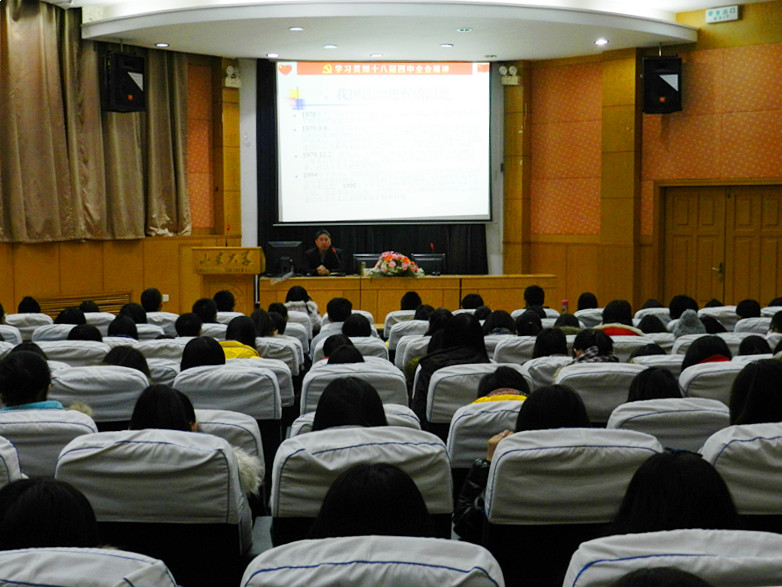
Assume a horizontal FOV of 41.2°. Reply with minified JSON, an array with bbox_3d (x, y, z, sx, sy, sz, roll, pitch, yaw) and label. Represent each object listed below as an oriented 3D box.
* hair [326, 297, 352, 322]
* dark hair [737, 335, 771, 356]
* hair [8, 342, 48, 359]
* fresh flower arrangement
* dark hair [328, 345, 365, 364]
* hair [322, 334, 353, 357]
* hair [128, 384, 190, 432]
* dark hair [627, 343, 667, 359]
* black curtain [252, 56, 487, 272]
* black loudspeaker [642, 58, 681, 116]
[{"bbox_3d":[-0.428,0.153,8.607,0.200,0.240,0.220,0,3,-3],"label":"hair"},{"bbox_3d":[2.042,0.355,5.840,0.185,0.240,0.220,0,4,-3],"label":"dark hair"},{"bbox_3d":[-2.017,0.406,5.810,0.200,0.250,0.220,0,5,-2],"label":"hair"},{"bbox_3d":[0.061,-0.318,11.600,0.630,0.300,0.360,0,5,-3],"label":"fresh flower arrangement"},{"bbox_3d":[-0.207,0.353,4.857,0.190,0.230,0.220,0,3,-3],"label":"dark hair"},{"bbox_3d":[-0.287,0.337,5.703,0.175,0.220,0.210,0,3,-3],"label":"hair"},{"bbox_3d":[-0.654,0.394,2.960,0.200,0.260,0.220,0,5,0],"label":"hair"},{"bbox_3d":[1.437,0.393,5.783,0.190,0.220,0.220,0,3,-3],"label":"dark hair"},{"bbox_3d":[-0.223,-1.275,12.500,2.750,3.050,0.200,-1,5,-3],"label":"black curtain"},{"bbox_3d":[2.907,-2.229,11.150,0.410,0.560,0.370,0,3,5],"label":"black loudspeaker"}]

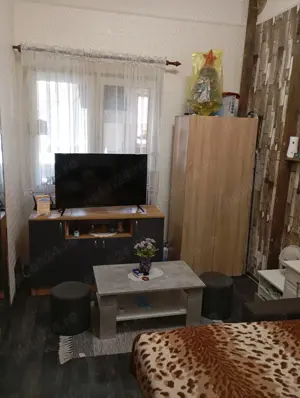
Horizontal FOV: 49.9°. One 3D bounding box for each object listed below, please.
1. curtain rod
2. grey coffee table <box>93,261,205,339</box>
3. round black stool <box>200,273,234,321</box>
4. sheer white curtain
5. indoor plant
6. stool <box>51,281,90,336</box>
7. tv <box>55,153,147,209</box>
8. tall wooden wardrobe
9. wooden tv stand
[{"bbox_3d":[-0.494,-1.470,3.332,1.708,0.060,0.080,0,12,-13],"label":"curtain rod"},{"bbox_3d":[-0.033,0.879,2.899,0.893,0.403,0.556,-1,12,-14],"label":"grey coffee table"},{"bbox_3d":[0.621,0.912,3.046,0.292,0.333,0.292,2,11,0],"label":"round black stool"},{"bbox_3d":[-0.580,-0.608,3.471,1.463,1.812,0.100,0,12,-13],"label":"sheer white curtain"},{"bbox_3d":[-0.026,0.516,2.888,0.202,0.313,0.202,0,12,-13],"label":"indoor plant"},{"bbox_3d":[-0.668,0.925,2.752,0.319,0.322,0.319,0,12,-13],"label":"stool"},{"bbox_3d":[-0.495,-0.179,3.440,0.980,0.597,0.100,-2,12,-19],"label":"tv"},{"bbox_3d":[0.713,-0.027,3.911,0.788,1.842,0.572,0,11,-12],"label":"tall wooden wardrobe"},{"bbox_3d":[-0.560,0.535,3.512,1.356,0.797,0.432,0,12,-13],"label":"wooden tv stand"}]

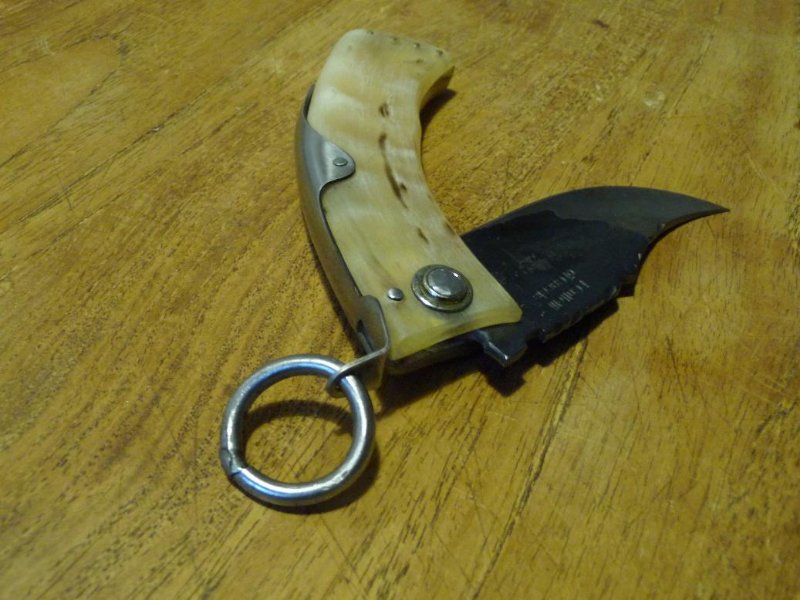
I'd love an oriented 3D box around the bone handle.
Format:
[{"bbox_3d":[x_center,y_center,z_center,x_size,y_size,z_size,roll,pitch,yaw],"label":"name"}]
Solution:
[{"bbox_3d":[-0.002,-0.029,0.207,0.041,0.014,0.125,2,43,-9],"label":"bone handle"}]

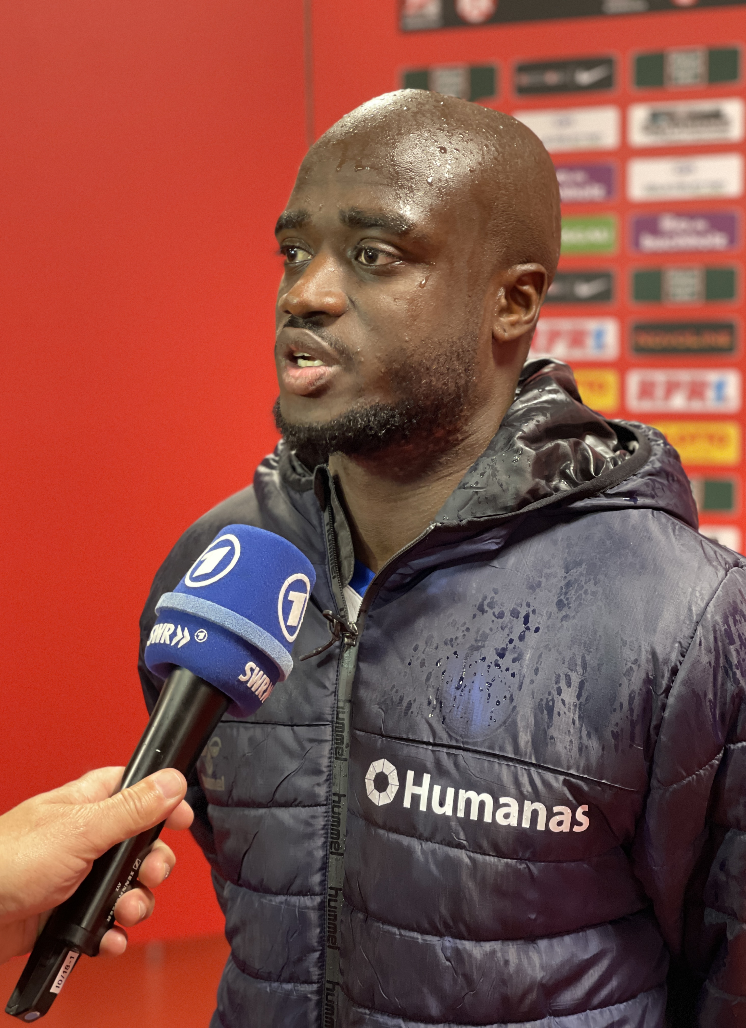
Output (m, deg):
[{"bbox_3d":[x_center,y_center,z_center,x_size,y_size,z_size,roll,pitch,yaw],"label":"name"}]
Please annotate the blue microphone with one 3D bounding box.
[{"bbox_3d":[-0.127,0.148,1.101,0.088,0.305,0.088,27,-20,-2],"label":"blue microphone"}]

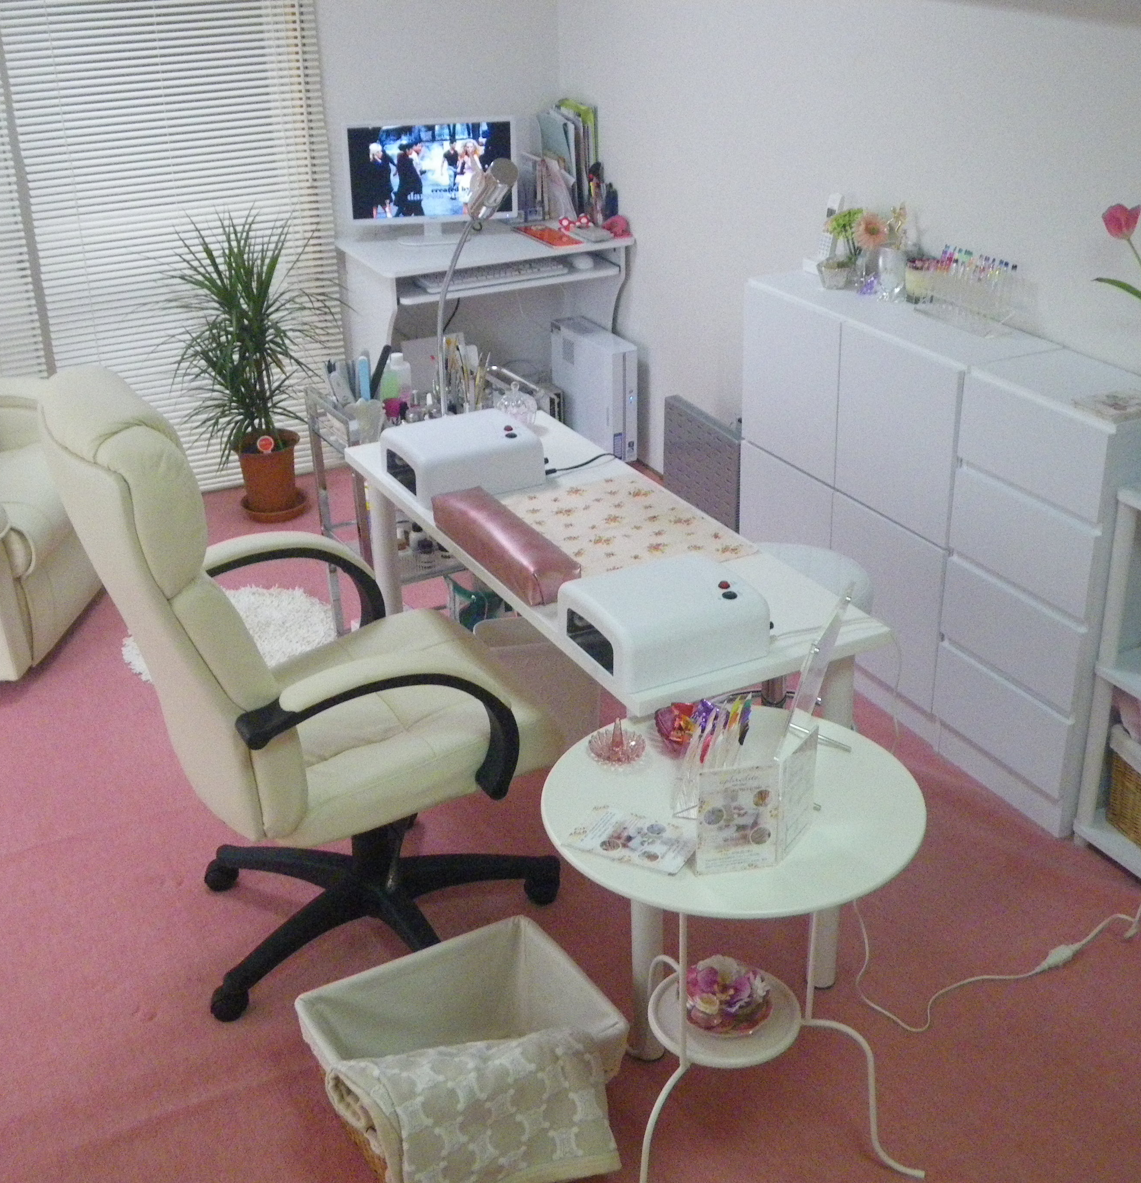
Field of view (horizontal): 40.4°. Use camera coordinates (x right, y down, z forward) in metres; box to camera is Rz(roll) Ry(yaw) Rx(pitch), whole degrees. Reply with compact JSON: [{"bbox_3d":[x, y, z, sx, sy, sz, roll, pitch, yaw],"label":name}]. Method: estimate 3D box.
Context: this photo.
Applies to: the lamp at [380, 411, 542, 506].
[{"bbox_3d":[-0.215,-0.265,3.009,0.245,0.100,0.225,-13,28,-22],"label":"lamp"}]

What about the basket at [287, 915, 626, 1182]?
[{"bbox_3d":[-0.167,0.744,2.430,0.405,0.215,0.330,-16,29,-27],"label":"basket"}]

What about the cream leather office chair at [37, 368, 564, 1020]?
[{"bbox_3d":[-0.422,0.120,2.646,0.770,1.170,0.680,-14,28,-23],"label":"cream leather office chair"}]

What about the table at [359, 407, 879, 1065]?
[{"bbox_3d":[0.027,0.205,2.961,0.455,0.720,1.225,-14,28,-24],"label":"table"}]

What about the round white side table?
[{"bbox_3d":[0.224,0.581,2.223,0.520,0.667,0.520,-1,26,1],"label":"round white side table"}]

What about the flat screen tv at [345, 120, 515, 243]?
[{"bbox_3d":[-0.429,-1.287,4.851,0.540,0.370,0.180,-4,26,-4],"label":"flat screen tv"}]

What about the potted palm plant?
[{"bbox_3d":[-0.924,-0.681,4.623,0.480,0.940,0.480,-13,28,-22],"label":"potted palm plant"}]

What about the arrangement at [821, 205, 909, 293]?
[{"bbox_3d":[0.673,-0.785,3.602,0.140,0.190,0.190,-13,28,-22],"label":"arrangement"}]

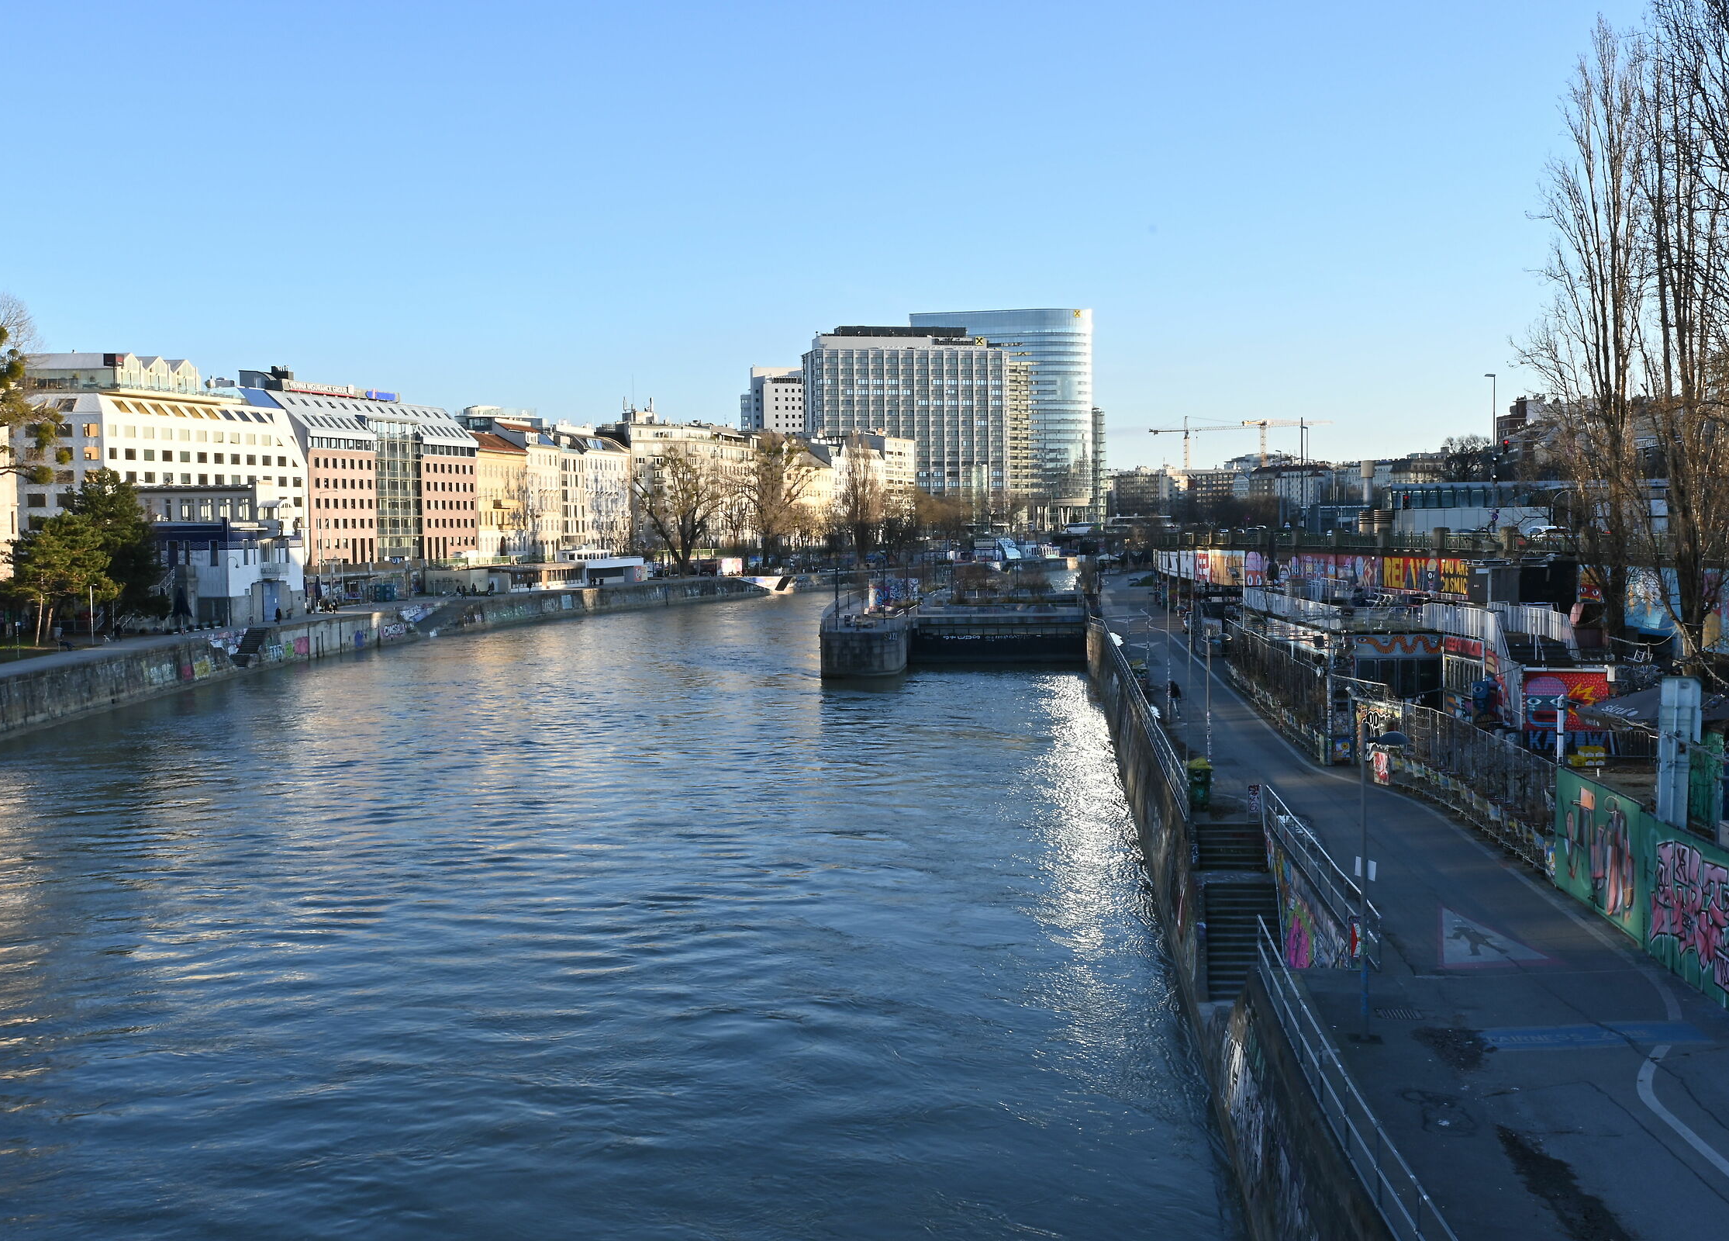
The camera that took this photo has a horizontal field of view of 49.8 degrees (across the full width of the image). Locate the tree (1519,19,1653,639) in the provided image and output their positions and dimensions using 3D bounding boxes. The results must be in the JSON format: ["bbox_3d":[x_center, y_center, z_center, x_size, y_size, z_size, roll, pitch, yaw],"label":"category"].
[{"bbox_3d":[31.938,-11.633,82.000,5.700,28.857,5.700,-1,3,0],"label":"tree"}]

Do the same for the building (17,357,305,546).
[{"bbox_3d":[-99.396,-21.360,262.369,17.000,28.850,43.000,0,3,19],"label":"building"}]

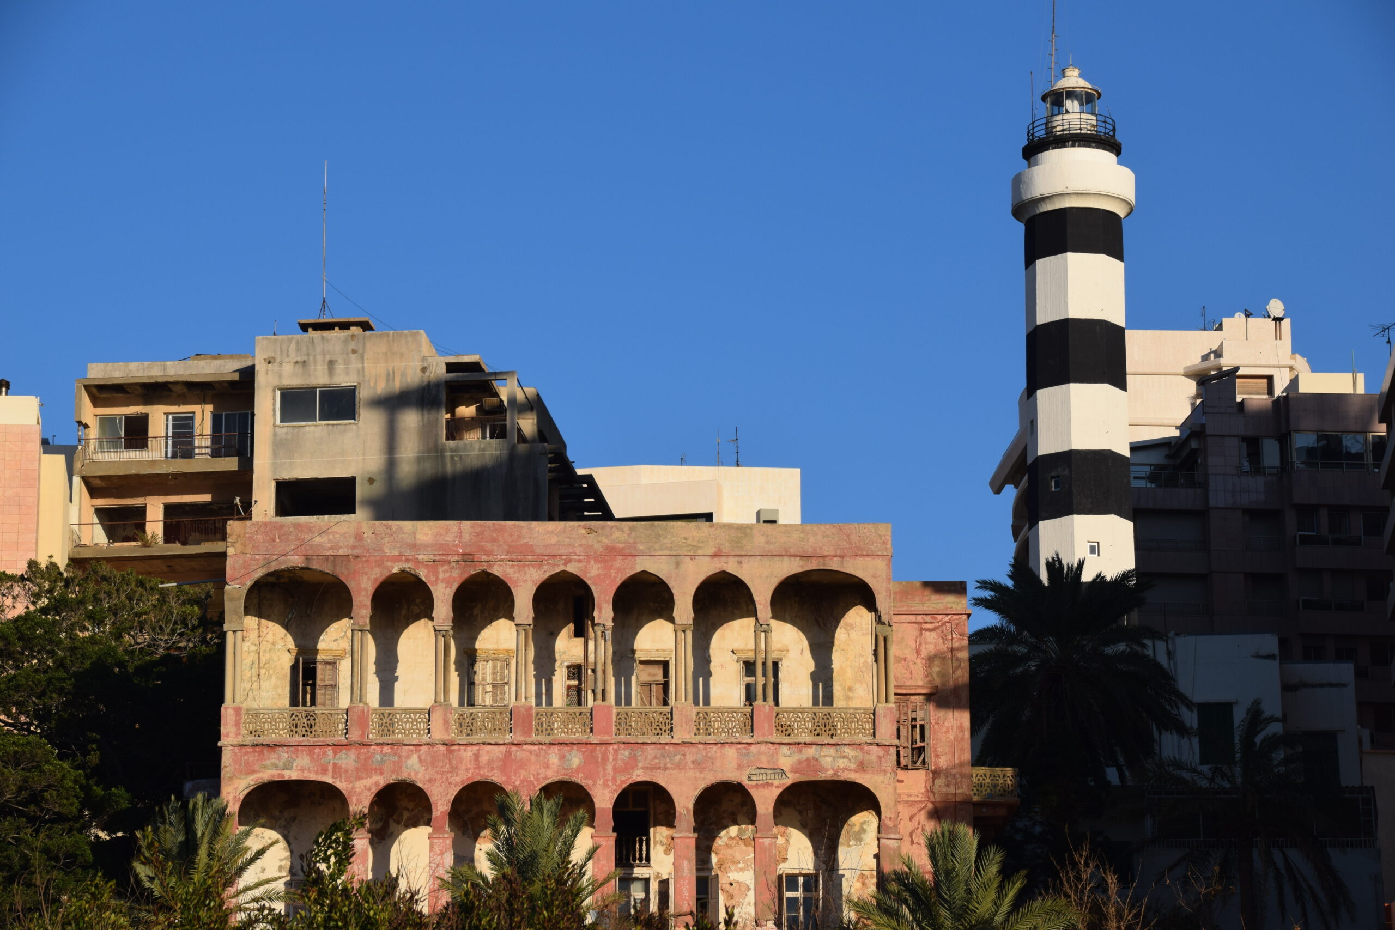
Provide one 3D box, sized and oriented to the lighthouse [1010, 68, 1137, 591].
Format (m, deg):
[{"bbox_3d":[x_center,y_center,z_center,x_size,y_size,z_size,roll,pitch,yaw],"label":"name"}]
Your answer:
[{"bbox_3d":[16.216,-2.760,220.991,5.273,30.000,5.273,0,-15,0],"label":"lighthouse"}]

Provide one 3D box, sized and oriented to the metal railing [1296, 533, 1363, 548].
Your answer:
[{"bbox_3d":[29.702,3.534,246.000,3.200,0.680,0.120,2,-13,-8],"label":"metal railing"}]

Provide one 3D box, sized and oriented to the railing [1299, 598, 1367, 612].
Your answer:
[{"bbox_3d":[29.638,6.566,244.000,3.233,0.707,0.100,1,-16,-3],"label":"railing"}]

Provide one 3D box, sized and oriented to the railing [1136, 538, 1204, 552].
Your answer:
[{"bbox_3d":[22.412,3.821,248.000,3.358,0.694,0.100,1,-16,-3],"label":"railing"}]

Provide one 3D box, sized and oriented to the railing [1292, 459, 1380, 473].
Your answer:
[{"bbox_3d":[30.163,0.090,246.000,4.553,0.665,0.100,1,-16,-3],"label":"railing"}]

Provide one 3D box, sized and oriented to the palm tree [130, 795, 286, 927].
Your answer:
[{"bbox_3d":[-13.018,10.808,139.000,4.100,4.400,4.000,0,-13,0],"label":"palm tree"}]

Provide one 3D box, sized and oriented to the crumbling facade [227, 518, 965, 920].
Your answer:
[{"bbox_3d":[-2.994,9.510,154.911,21.200,12.300,17.000,0,-13,-1],"label":"crumbling facade"}]

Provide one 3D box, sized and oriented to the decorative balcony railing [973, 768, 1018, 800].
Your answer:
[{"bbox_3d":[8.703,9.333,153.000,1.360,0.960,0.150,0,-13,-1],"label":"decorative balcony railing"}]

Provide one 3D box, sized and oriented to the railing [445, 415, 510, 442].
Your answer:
[{"bbox_3d":[-7.088,-1.163,168.000,2.054,0.818,0.080,-2,-16,6],"label":"railing"}]

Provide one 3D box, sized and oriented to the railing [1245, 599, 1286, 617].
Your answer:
[{"bbox_3d":[26.946,6.789,248.000,1.970,0.830,0.120,2,-13,-8],"label":"railing"}]

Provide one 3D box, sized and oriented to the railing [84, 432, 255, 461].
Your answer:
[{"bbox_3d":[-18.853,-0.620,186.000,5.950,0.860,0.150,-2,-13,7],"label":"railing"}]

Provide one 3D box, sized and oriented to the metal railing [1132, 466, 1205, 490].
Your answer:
[{"bbox_3d":[22.360,0.687,249.000,3.606,0.941,0.100,1,-16,-3],"label":"metal railing"}]

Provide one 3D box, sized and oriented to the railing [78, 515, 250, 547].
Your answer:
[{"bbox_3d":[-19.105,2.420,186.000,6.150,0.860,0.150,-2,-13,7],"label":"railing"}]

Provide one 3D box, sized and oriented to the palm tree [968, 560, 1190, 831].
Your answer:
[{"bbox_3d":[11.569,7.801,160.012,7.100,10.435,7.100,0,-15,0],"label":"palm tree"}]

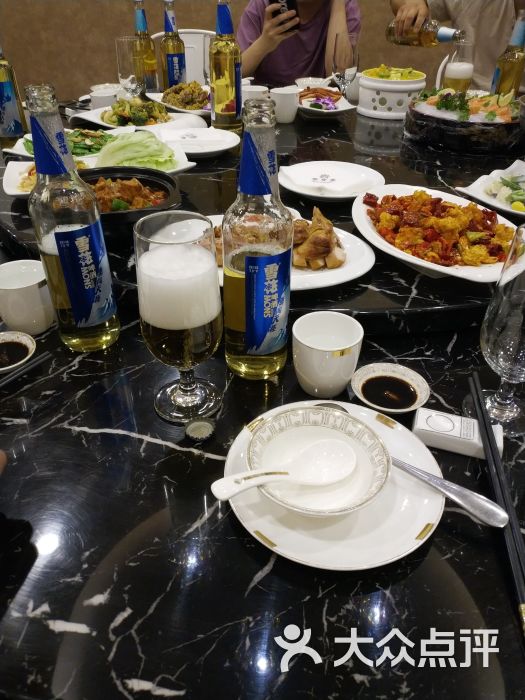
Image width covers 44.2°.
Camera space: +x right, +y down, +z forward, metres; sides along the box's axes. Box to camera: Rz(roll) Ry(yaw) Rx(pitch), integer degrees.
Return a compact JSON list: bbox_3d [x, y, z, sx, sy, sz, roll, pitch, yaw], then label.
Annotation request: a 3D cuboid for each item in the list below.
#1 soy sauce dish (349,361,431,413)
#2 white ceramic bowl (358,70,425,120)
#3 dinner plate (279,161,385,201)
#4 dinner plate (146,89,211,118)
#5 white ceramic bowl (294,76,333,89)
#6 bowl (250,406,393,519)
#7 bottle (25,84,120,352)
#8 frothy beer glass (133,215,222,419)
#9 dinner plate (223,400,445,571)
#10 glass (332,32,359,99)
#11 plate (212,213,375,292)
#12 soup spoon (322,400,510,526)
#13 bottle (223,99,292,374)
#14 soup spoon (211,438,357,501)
[{"bbox_3d":[0.137,0.046,0.698,0.082,0.021,0.082,0,36,0],"label":"soy sauce dish"},{"bbox_3d":[0.335,-0.649,1.660,0.188,0.105,0.188,0,36,0],"label":"white ceramic bowl"},{"bbox_3d":[0.127,-0.308,1.180,0.192,0.022,0.192,0,36,0],"label":"dinner plate"},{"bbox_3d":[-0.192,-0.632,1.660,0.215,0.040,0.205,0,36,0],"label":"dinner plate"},{"bbox_3d":[0.147,-0.763,1.870,0.109,0.047,0.109,1,37,0],"label":"white ceramic bowl"},{"bbox_3d":[0.046,0.106,0.551,0.118,0.044,0.118,1,37,-1],"label":"bowl"},{"bbox_3d":[-0.198,-0.127,0.669,0.068,0.279,0.068,1,37,0],"label":"bottle"},{"bbox_3d":[-0.076,-0.026,0.611,0.078,0.193,0.078,1,37,0],"label":"frothy beer glass"},{"bbox_3d":[0.065,0.121,0.597,0.202,0.024,0.202,0,36,0],"label":"dinner plate"},{"bbox_3d":[0.230,-0.777,1.780,0.073,0.188,0.073,0,36,0],"label":"glass"},{"bbox_3d":[0.000,-0.116,0.837,0.290,0.030,0.205,7,38,8],"label":"plate"},{"bbox_3d":[0.122,0.102,0.576,0.200,0.025,0.042,27,44,34],"label":"soup spoon"},{"bbox_3d":[-0.005,-0.098,0.636,0.068,0.279,0.068,1,37,0],"label":"bottle"},{"bbox_3d":[0.022,0.106,0.554,0.142,0.038,0.047,-5,35,-30],"label":"soup spoon"}]

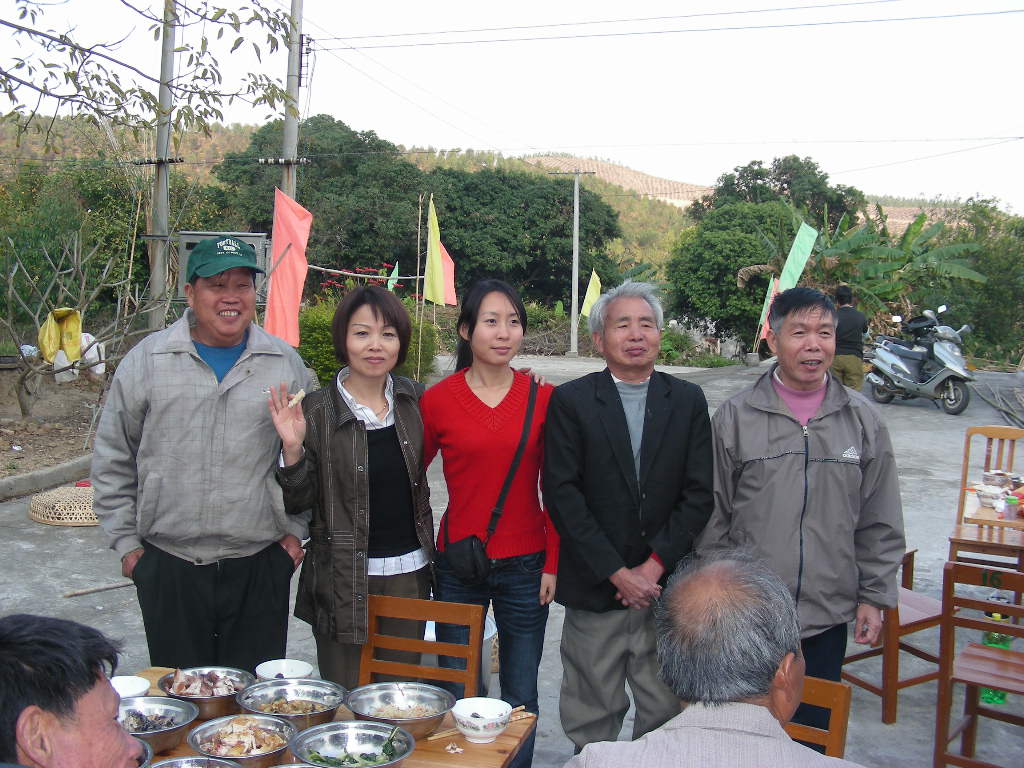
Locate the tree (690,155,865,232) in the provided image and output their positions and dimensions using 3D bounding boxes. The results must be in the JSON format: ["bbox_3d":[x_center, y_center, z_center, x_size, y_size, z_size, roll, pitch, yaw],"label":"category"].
[{"bbox_3d":[10.629,-5.464,45.000,6.800,7.500,6.300,2,5,0],"label":"tree"}]

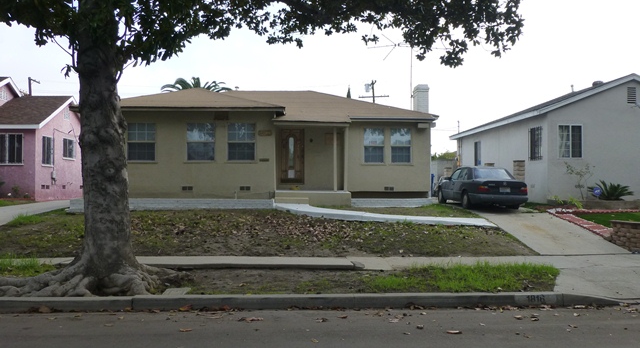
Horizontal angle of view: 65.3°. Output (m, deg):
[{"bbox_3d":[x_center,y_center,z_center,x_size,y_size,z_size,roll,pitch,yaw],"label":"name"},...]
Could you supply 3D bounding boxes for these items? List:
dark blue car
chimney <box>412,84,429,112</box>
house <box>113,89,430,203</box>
[{"bbox_3d":[5.500,0.450,17.650,1.760,1.430,4.740,0,-1,-3],"label":"dark blue car"},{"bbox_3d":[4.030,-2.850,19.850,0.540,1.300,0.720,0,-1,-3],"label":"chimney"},{"bbox_3d":[-2.000,-1.240,20.600,11.800,4.650,10.200,0,-1,-3],"label":"house"}]

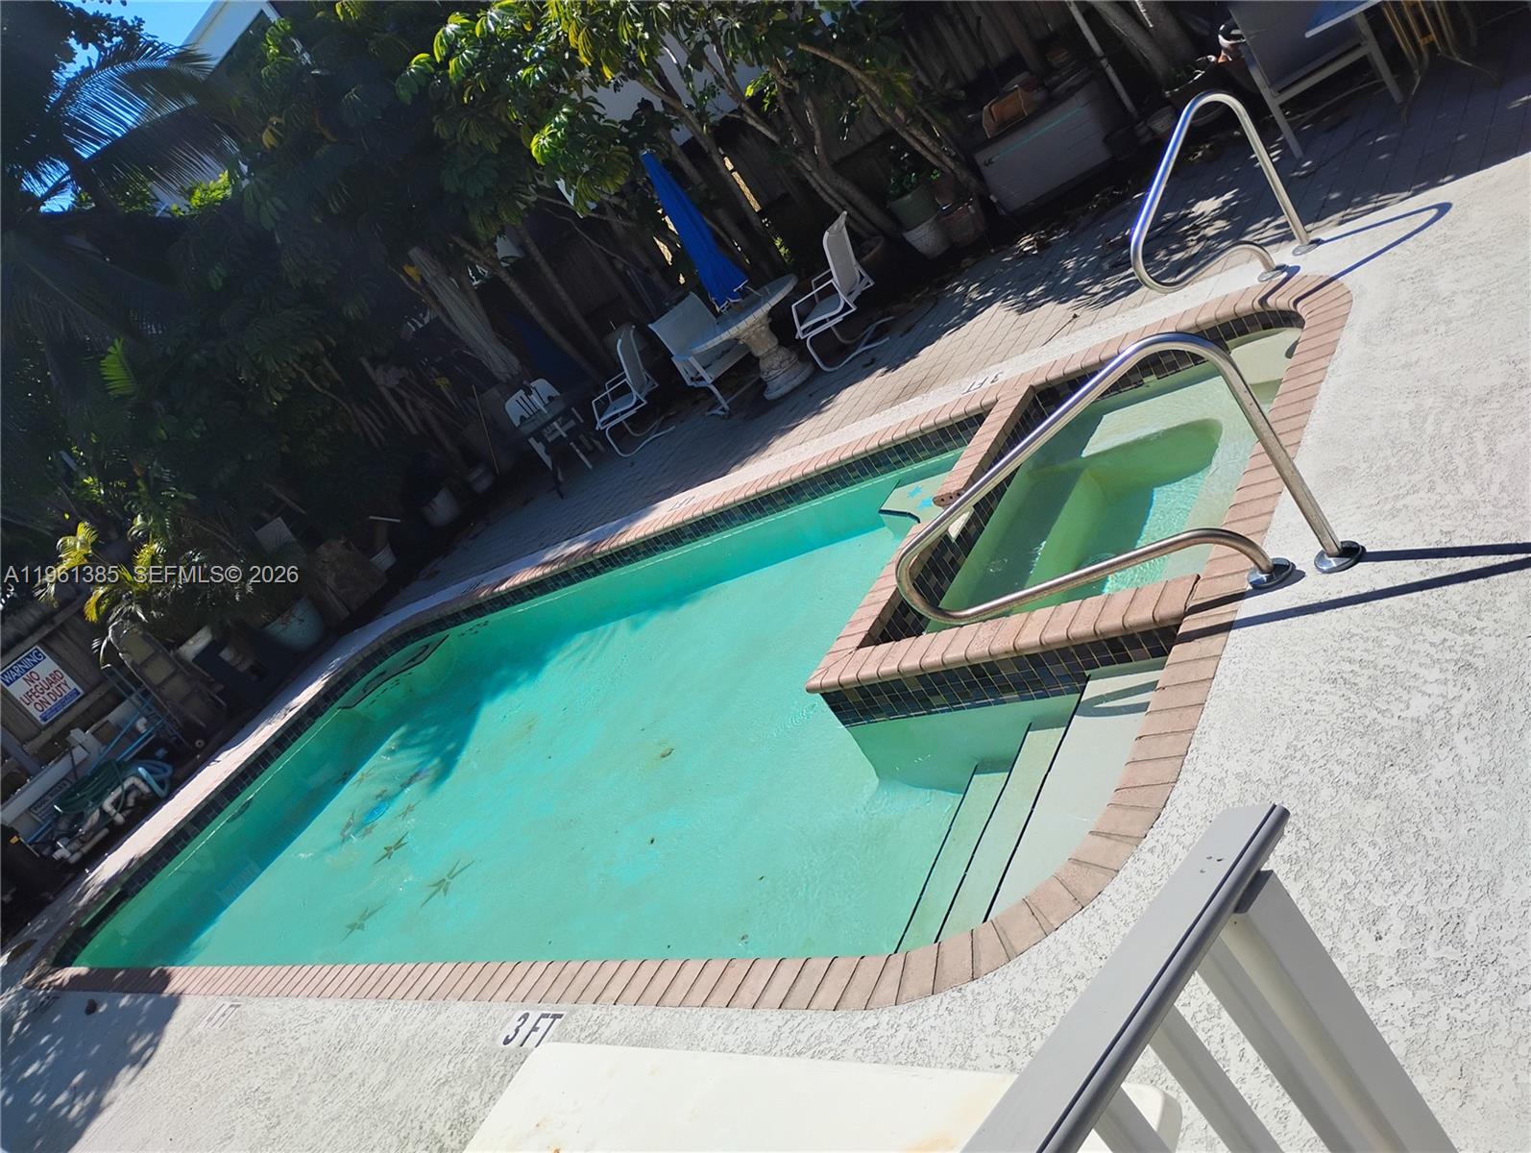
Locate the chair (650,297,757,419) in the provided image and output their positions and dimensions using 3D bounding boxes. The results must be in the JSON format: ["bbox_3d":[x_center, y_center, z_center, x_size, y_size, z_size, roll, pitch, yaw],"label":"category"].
[{"bbox_3d":[-0.450,-1.939,10.739,0.593,0.940,0.697,-40,19,-16],"label":"chair"}]

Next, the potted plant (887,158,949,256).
[{"bbox_3d":[1.336,-3.290,11.132,0.447,0.884,0.447,-31,19,10],"label":"potted plant"}]

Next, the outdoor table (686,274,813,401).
[{"bbox_3d":[0.001,-1.876,10.174,1.144,0.711,1.144,-31,19,12],"label":"outdoor table"}]

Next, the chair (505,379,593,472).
[{"bbox_3d":[-2.148,-1.513,12.681,0.551,0.884,0.572,-34,18,0],"label":"chair"}]

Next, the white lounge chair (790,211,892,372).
[{"bbox_3d":[0.529,-2.236,9.799,0.697,0.940,0.593,-25,20,26],"label":"white lounge chair"}]

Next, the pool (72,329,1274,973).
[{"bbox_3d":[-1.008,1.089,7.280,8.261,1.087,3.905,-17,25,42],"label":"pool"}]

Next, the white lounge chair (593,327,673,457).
[{"bbox_3d":[-1.327,-1.732,11.728,0.697,0.940,0.593,-30,19,14],"label":"white lounge chair"}]

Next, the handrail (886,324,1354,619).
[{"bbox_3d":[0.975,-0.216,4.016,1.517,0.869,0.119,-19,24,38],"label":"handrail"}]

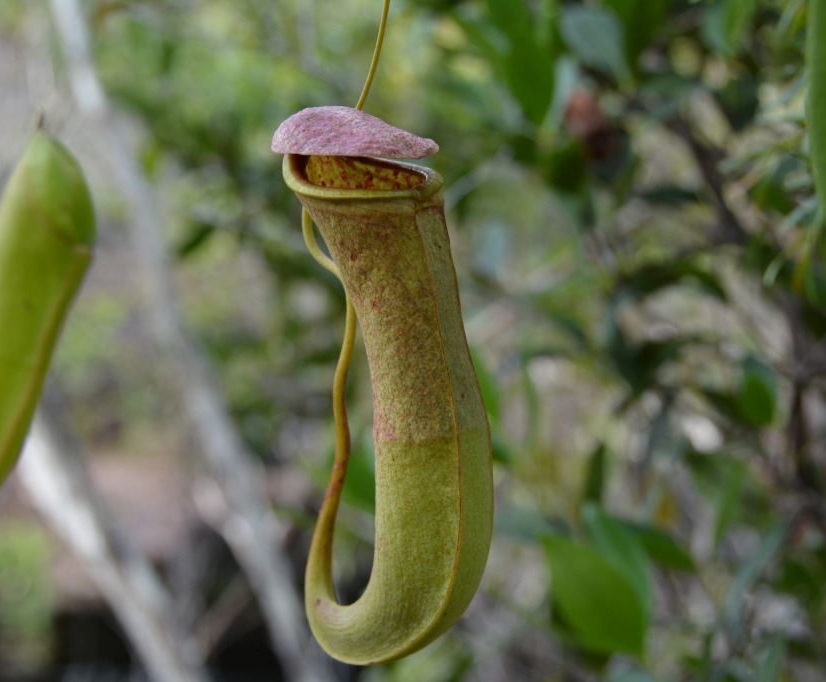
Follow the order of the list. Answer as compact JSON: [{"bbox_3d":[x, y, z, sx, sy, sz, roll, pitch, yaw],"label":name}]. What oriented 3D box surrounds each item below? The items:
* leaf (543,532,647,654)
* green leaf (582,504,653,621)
[{"bbox_3d":[0.097,0.136,1.000,0.042,0.086,0.022,-41,-11,-1],"label":"leaf"},{"bbox_3d":[0.112,0.122,1.030,0.026,0.075,0.020,-29,-11,2],"label":"green leaf"}]

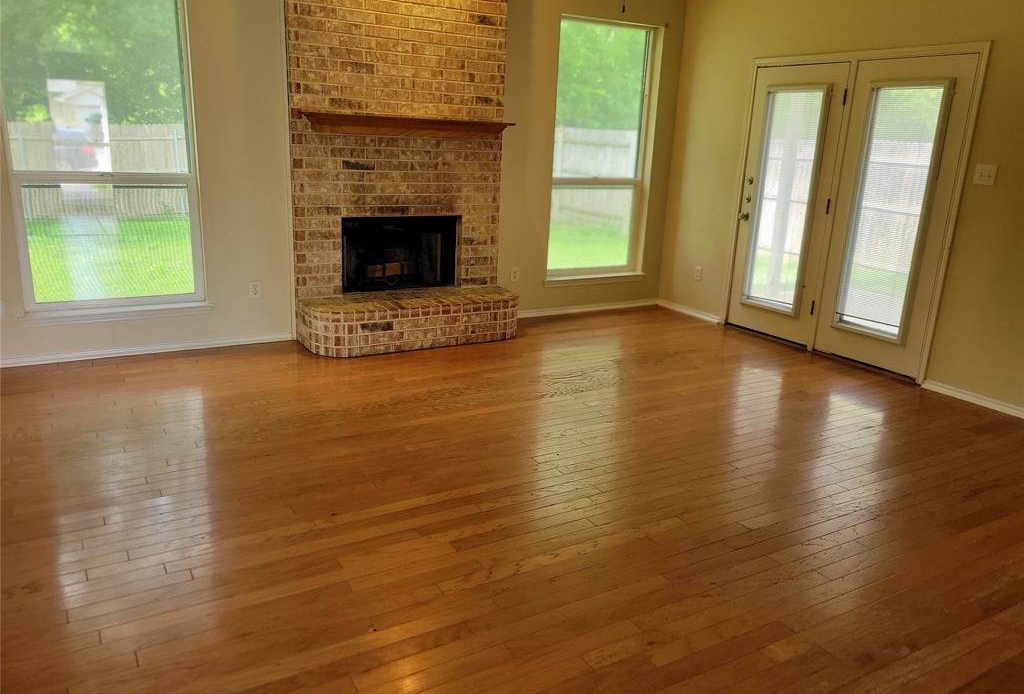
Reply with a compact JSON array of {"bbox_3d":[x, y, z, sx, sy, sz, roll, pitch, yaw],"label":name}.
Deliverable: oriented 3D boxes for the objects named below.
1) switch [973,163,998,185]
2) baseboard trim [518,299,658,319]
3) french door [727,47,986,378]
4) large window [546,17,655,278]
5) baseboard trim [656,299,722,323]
[{"bbox_3d":[2.799,-1.017,4.550,0.015,0.119,0.121,-7,18,-30],"label":"switch"},{"bbox_3d":[0.683,-0.352,6.787,1.565,0.066,0.020,-7,18,-30],"label":"baseboard trim"},{"bbox_3d":[2.298,-0.974,5.480,0.080,2.049,1.739,-7,18,-30],"label":"french door"},{"bbox_3d":[0.743,-1.631,6.516,1.031,2.082,0.110,-7,18,-30],"label":"large window"},{"bbox_3d":[1.574,-0.327,6.839,0.020,0.066,0.805,-7,18,-30],"label":"baseboard trim"}]

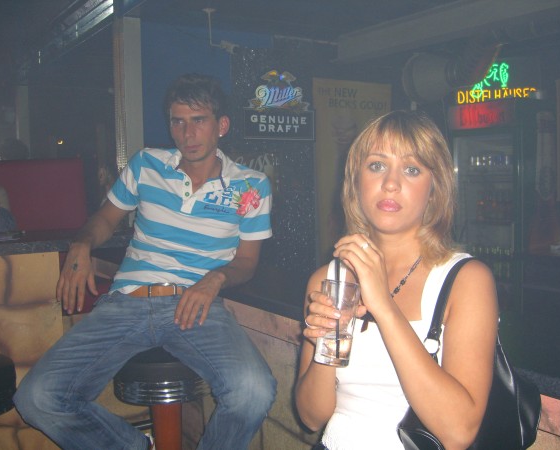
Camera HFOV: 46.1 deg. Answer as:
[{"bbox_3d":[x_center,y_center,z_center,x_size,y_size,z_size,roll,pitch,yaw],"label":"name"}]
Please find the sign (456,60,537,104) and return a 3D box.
[{"bbox_3d":[1.552,-1.015,4.700,0.570,0.300,0.070,0,4,14],"label":"sign"}]

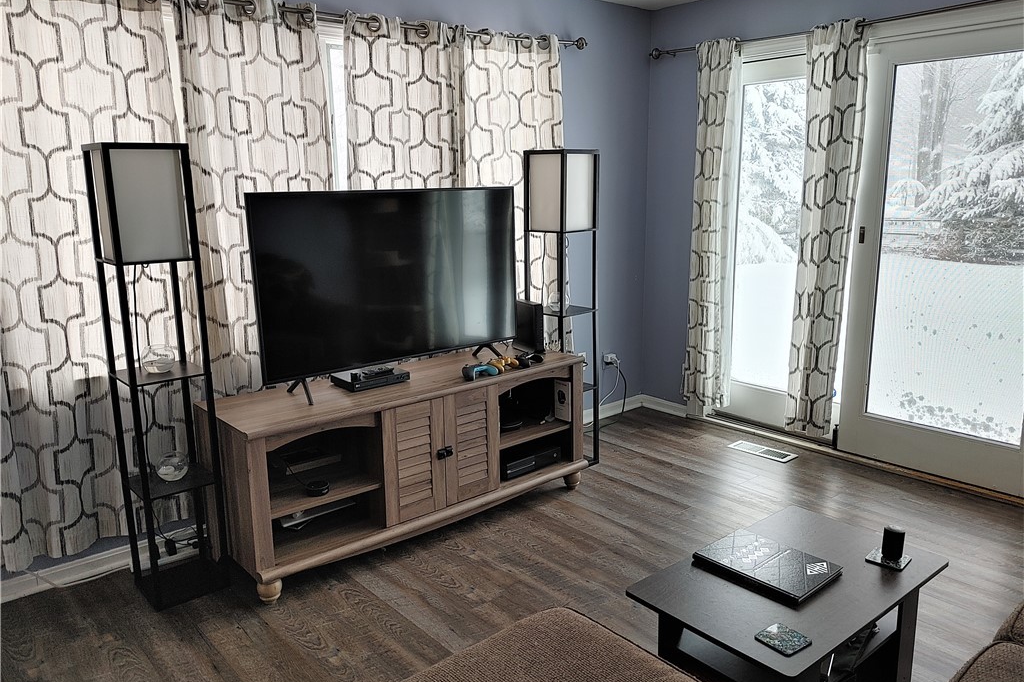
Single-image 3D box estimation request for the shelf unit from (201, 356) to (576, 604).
[{"bbox_3d":[-0.432,0.479,3.328,1.610,0.640,0.518,-11,15,-39],"label":"shelf unit"}]

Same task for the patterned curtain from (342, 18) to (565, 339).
[{"bbox_3d":[-0.200,-0.495,3.833,1.240,2.015,0.130,-11,15,-39],"label":"patterned curtain"}]

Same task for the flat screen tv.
[{"bbox_3d":[-0.477,-0.272,3.240,1.242,0.718,0.080,-10,15,-38],"label":"flat screen tv"}]

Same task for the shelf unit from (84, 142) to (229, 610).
[{"bbox_3d":[-1.239,0.133,2.719,0.258,1.595,0.258,-11,15,-39],"label":"shelf unit"}]

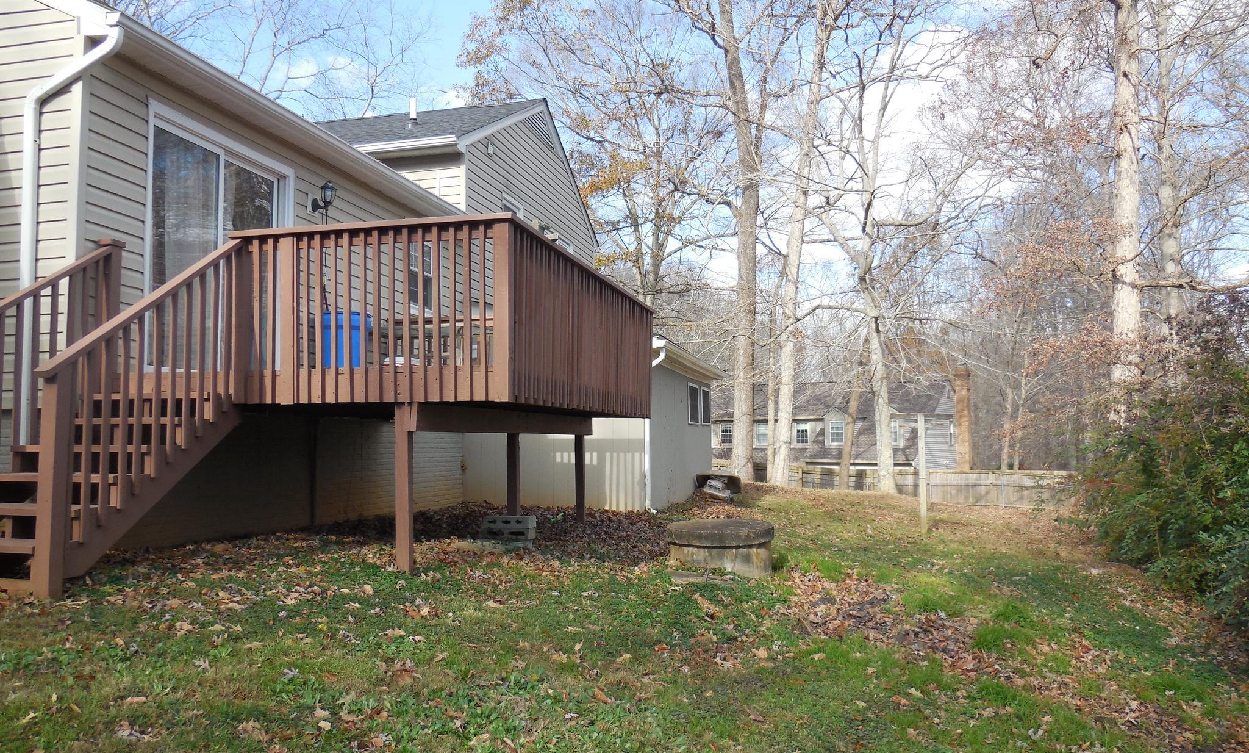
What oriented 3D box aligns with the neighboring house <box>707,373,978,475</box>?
[{"bbox_3d":[12.480,3.408,54.553,14.400,7.600,10.000,-3,-5,34],"label":"neighboring house"}]

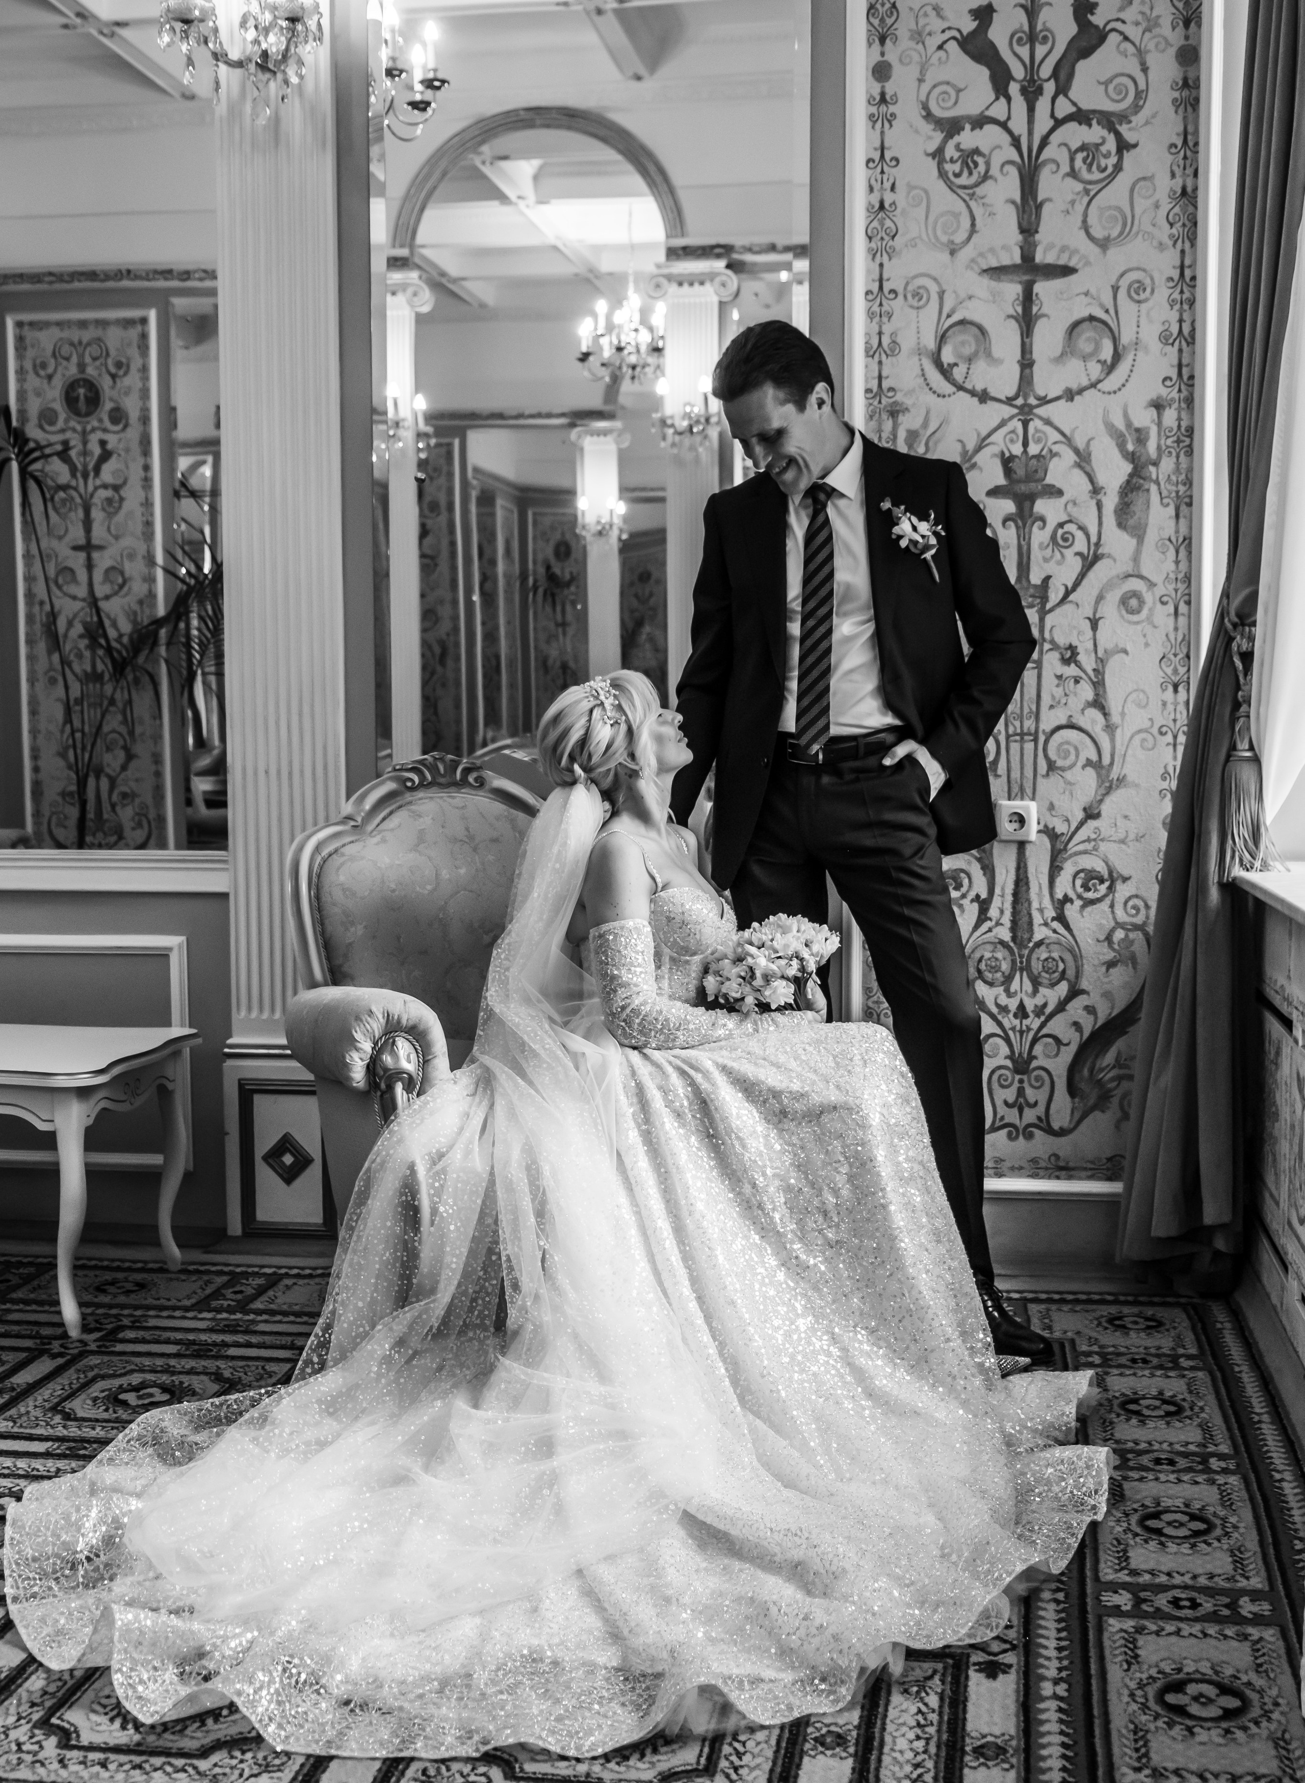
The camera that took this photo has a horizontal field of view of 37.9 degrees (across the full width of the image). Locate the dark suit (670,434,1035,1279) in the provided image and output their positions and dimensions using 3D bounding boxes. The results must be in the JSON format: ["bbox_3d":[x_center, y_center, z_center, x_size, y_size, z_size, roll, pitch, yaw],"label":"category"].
[{"bbox_3d":[0.360,-0.038,3.407,0.630,1.500,0.400,1,4,15],"label":"dark suit"}]

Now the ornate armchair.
[{"bbox_3d":[-0.249,0.281,3.451,0.760,1.060,0.800,-3,5,-30],"label":"ornate armchair"}]

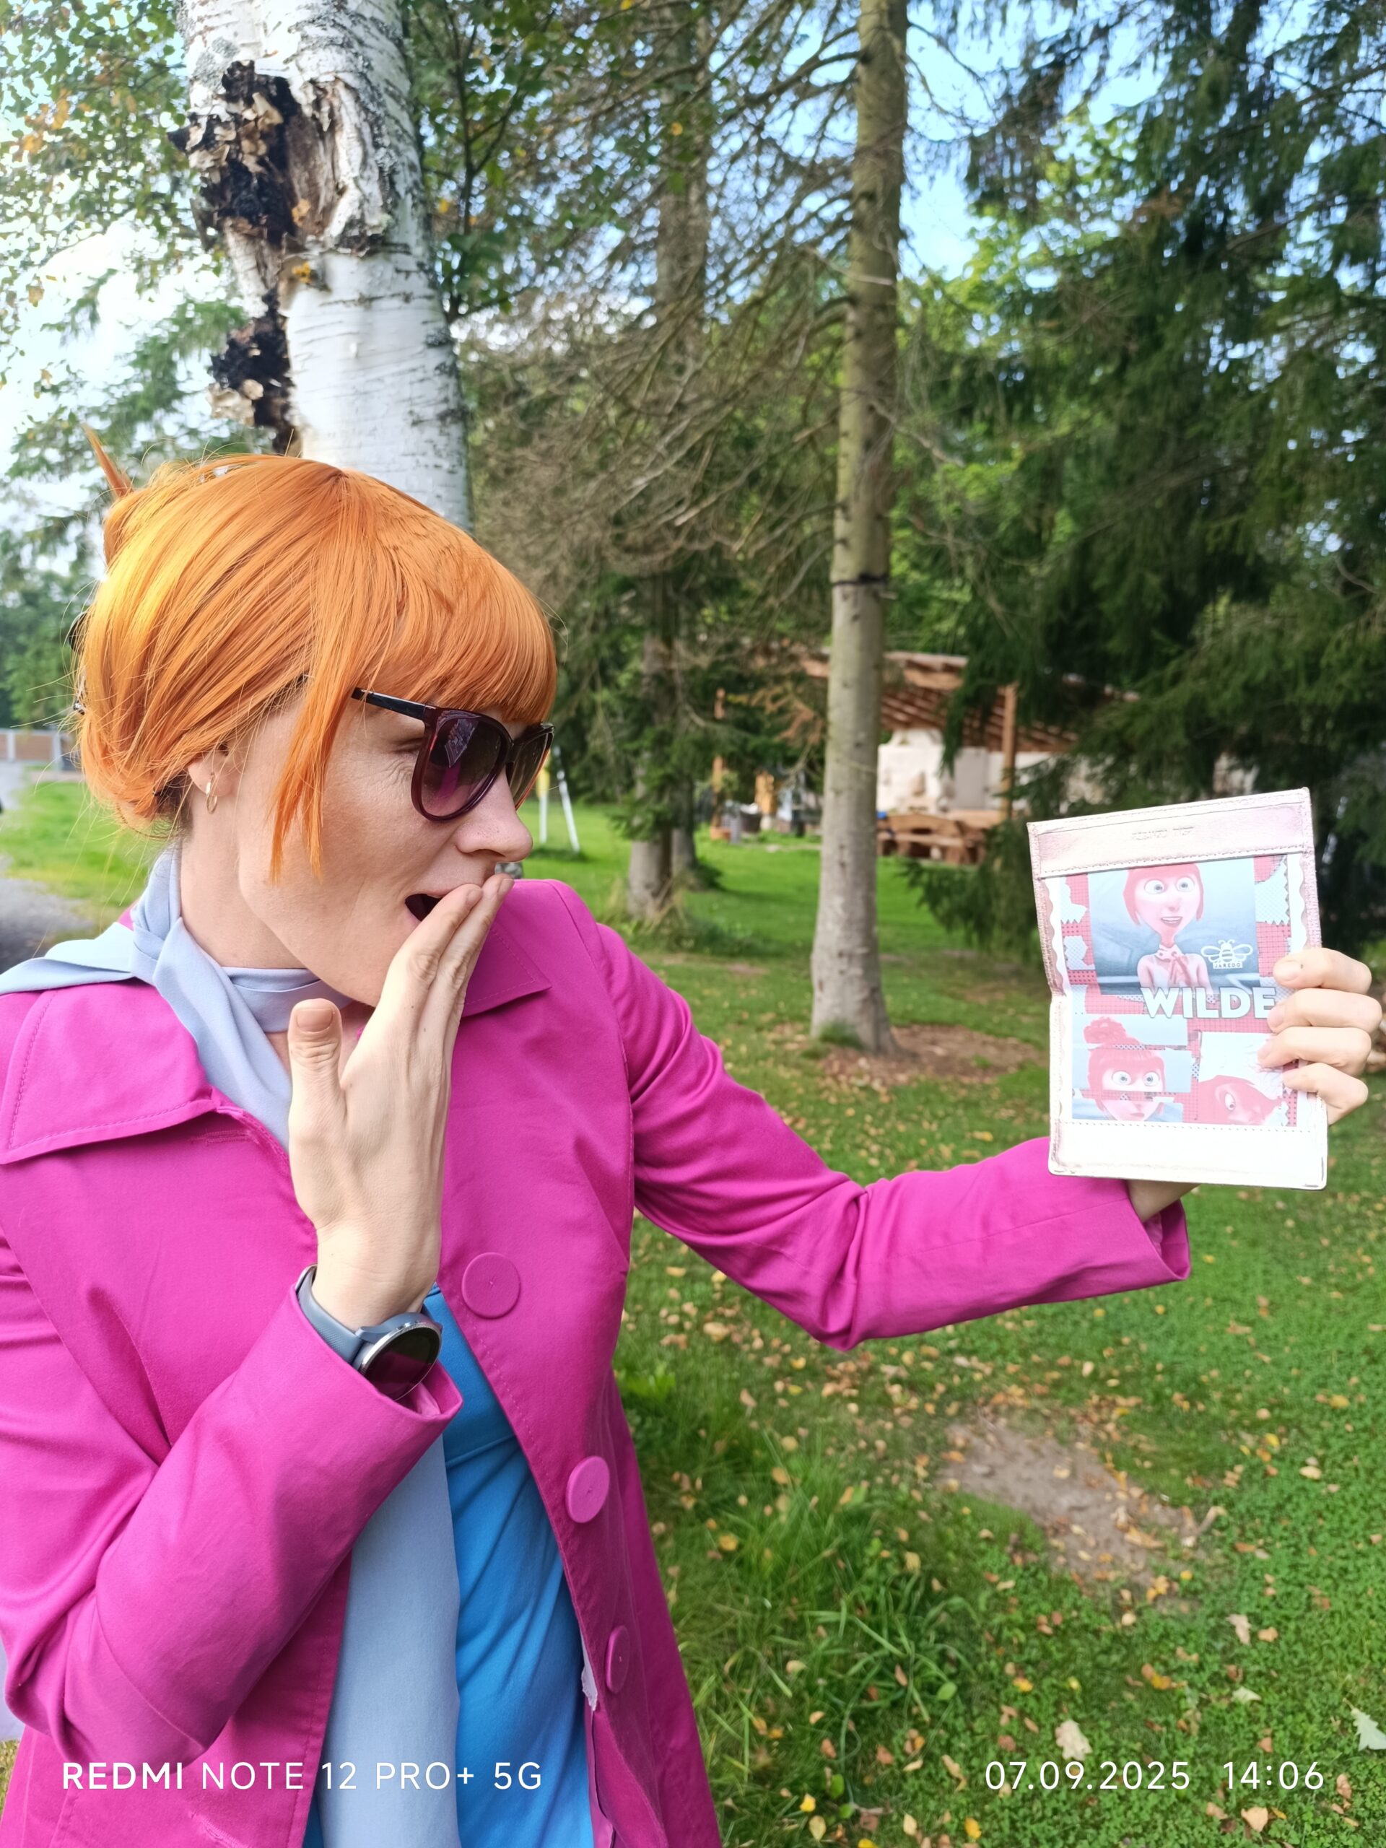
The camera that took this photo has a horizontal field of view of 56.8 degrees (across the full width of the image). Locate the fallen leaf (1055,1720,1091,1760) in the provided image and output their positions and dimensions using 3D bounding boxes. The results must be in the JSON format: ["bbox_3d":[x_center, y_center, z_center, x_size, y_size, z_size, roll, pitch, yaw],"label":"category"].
[{"bbox_3d":[0.572,1.228,1.933,0.052,0.015,0.080,2,8,0],"label":"fallen leaf"}]

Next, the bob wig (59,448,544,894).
[{"bbox_3d":[-0.178,-0.123,0.620,0.235,0.205,0.190,15,8,18],"label":"bob wig"}]

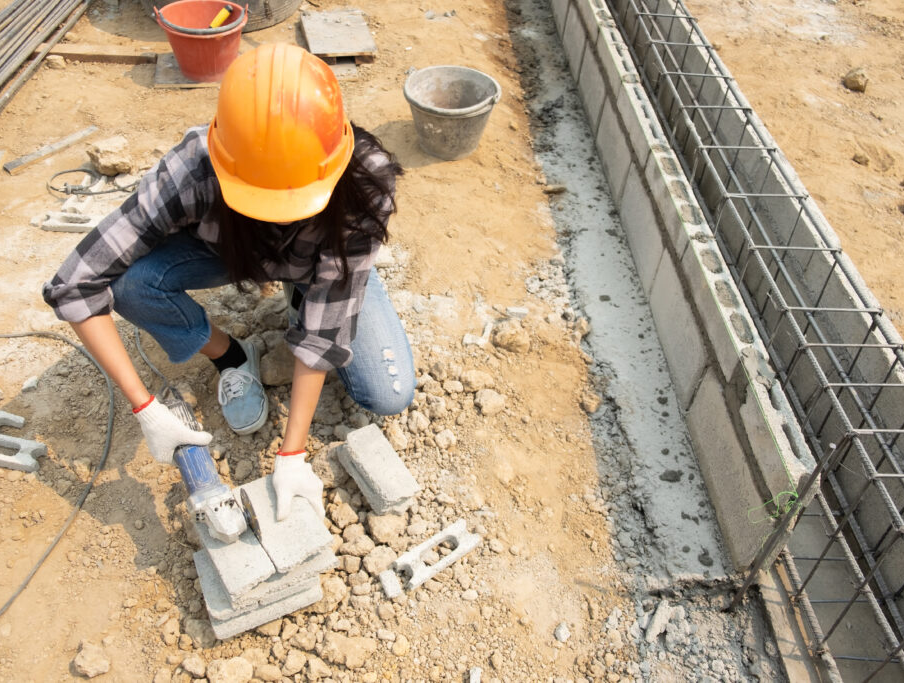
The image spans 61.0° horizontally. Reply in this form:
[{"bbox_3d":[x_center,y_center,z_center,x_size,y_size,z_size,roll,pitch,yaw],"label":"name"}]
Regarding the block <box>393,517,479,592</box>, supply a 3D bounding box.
[{"bbox_3d":[-0.026,0.410,1.473,0.172,0.030,0.062,-27,53,-29],"label":"block"}]

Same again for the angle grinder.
[{"bbox_3d":[-0.405,0.203,1.276,0.100,0.102,0.268,-21,67,-25],"label":"angle grinder"}]

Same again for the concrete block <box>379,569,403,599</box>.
[{"bbox_3d":[-0.113,0.448,1.420,0.025,0.028,0.049,-15,48,-20],"label":"concrete block"}]

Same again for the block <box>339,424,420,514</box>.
[{"bbox_3d":[-0.149,0.269,1.563,0.076,0.065,0.190,-21,50,-25],"label":"block"}]

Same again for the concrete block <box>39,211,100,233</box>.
[{"bbox_3d":[-1.044,-0.333,2.160,0.180,0.025,0.060,5,44,0],"label":"concrete block"}]

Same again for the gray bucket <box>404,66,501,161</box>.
[{"bbox_3d":[0.001,-0.738,2.542,0.315,0.210,0.315,3,44,-3],"label":"gray bucket"}]

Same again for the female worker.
[{"bbox_3d":[-0.378,-0.153,1.487,0.640,0.790,0.930,5,44,0],"label":"female worker"}]

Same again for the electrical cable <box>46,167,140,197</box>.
[{"bbox_3d":[-1.065,-0.488,2.303,0.270,0.045,0.135,5,44,0],"label":"electrical cable"}]

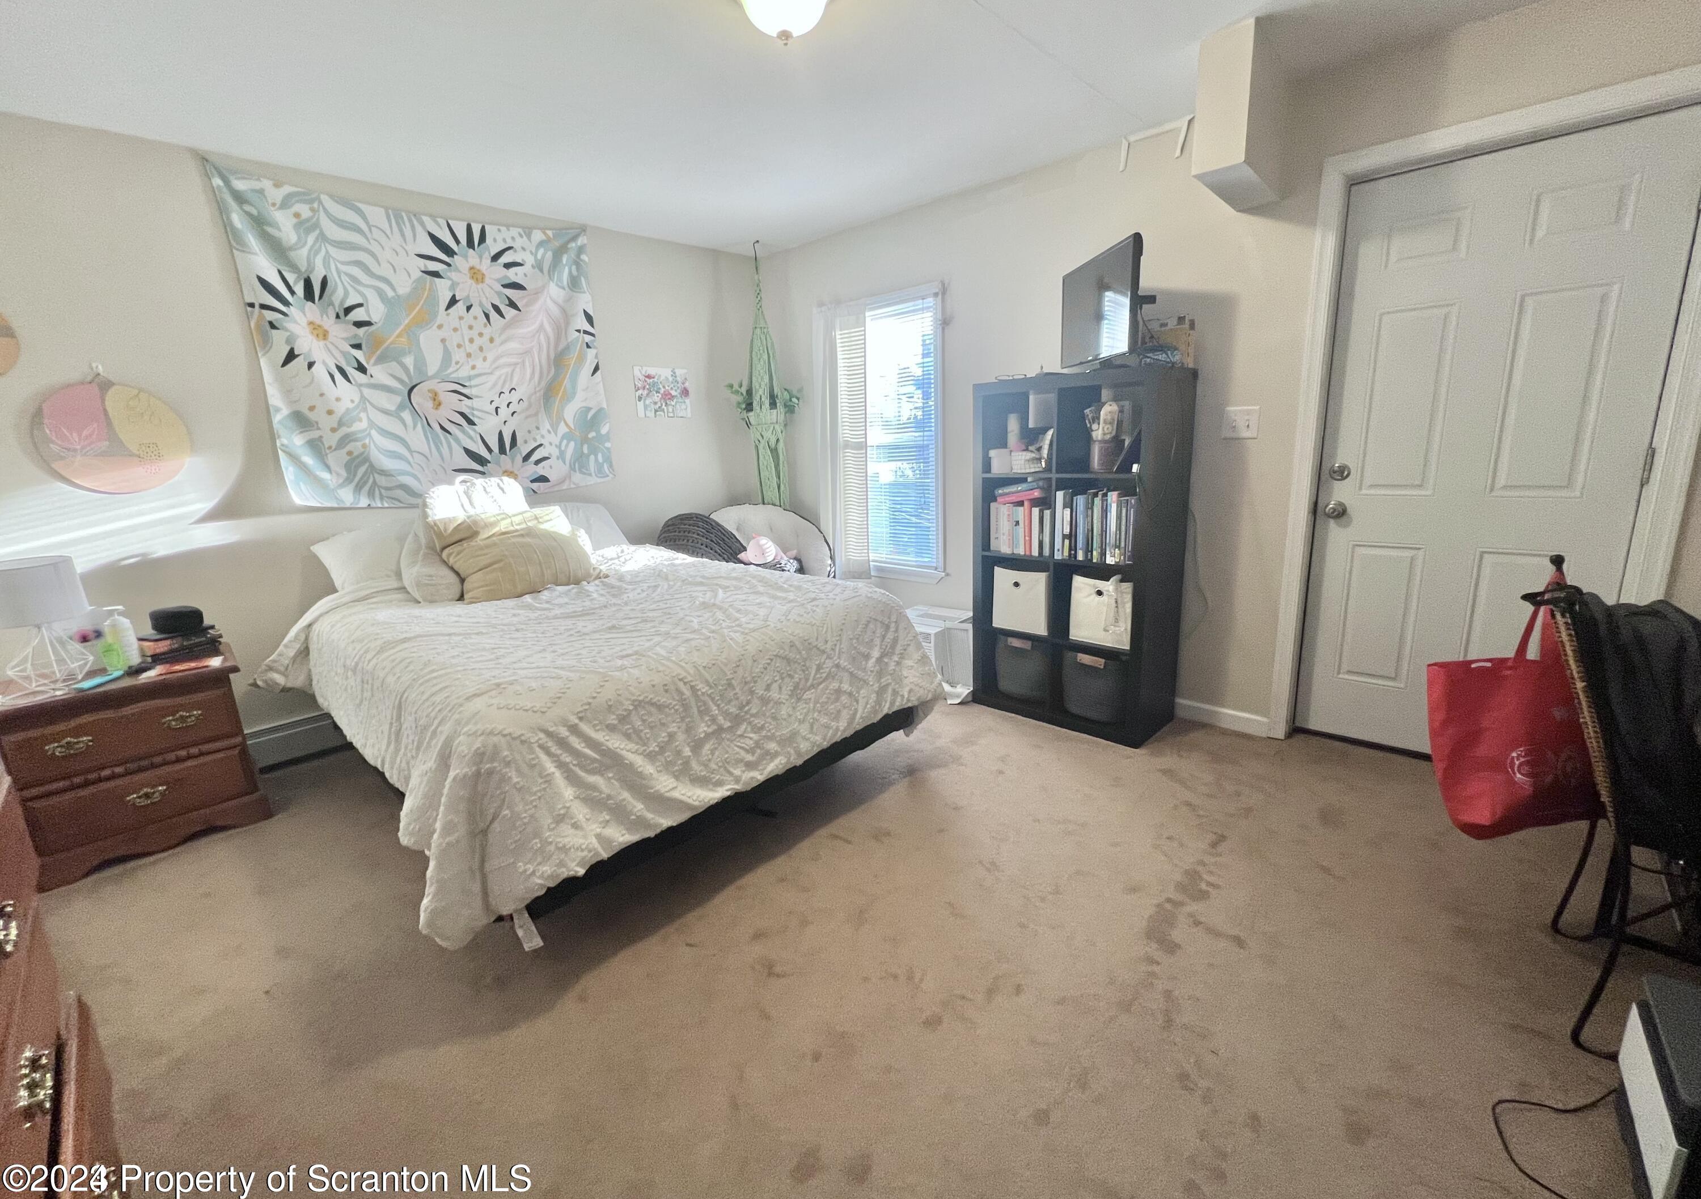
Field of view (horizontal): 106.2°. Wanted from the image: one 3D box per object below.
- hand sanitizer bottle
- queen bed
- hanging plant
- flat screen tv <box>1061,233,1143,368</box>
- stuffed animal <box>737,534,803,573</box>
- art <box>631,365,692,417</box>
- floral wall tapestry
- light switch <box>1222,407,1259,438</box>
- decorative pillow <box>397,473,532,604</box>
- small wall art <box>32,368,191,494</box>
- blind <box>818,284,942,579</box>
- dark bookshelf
[{"bbox_3d":[-2.540,0.136,2.228,0.090,0.215,0.060,10,19,43],"label":"hand sanitizer bottle"},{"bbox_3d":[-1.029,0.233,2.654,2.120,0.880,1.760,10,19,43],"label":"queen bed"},{"bbox_3d":[-0.535,-1.177,3.936,0.460,0.340,0.380,-4,14,-6],"label":"hanging plant"},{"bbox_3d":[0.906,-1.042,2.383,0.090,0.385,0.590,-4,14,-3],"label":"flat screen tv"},{"bbox_3d":[-0.474,-0.282,3.672,0.320,0.220,0.260,-2,14,4],"label":"stuffed animal"},{"bbox_3d":[-1.126,-1.245,3.855,0.020,0.285,0.355,10,19,43],"label":"art"},{"bbox_3d":[-1.891,-1.183,3.056,0.040,1.320,1.470,10,19,43],"label":"floral wall tapestry"},{"bbox_3d":[1.462,-0.663,2.395,0.121,0.120,0.015,10,19,43],"label":"light switch"},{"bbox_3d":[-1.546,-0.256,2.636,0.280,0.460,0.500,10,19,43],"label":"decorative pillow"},{"bbox_3d":[-2.689,-0.602,2.350,0.025,0.410,0.385,10,19,43],"label":"small wall art"},{"bbox_3d":[0.173,-0.905,3.705,0.870,1.530,0.070,10,19,43],"label":"blind"},{"bbox_3d":[0.985,-0.196,2.820,0.780,1.465,0.390,10,19,43],"label":"dark bookshelf"}]

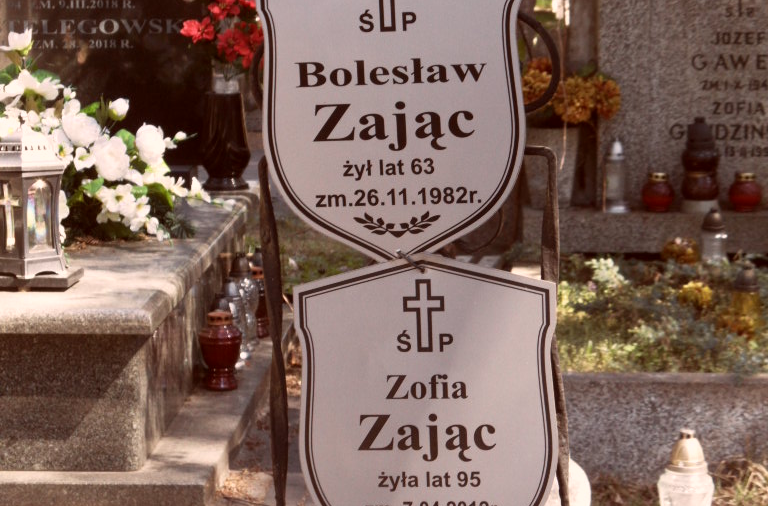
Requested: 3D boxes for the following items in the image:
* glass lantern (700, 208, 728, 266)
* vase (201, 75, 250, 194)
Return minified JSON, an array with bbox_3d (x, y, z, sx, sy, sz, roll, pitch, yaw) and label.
[{"bbox_3d":[1.061,-0.047,7.600,0.088,0.200,0.088,0,9,3],"label":"glass lantern"},{"bbox_3d":[-0.516,-0.395,7.700,0.160,0.381,0.155,0,9,3],"label":"vase"}]

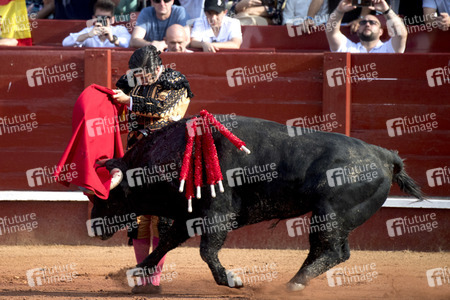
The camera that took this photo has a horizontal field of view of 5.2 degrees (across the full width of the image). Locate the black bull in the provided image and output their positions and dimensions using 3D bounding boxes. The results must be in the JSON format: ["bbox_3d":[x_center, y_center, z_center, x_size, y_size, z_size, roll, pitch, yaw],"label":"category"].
[{"bbox_3d":[0.209,0.348,33.150,2.200,1.160,0.660,0,6,5],"label":"black bull"}]

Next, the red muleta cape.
[{"bbox_3d":[-0.896,-0.057,33.300,0.460,0.770,0.360,2,6,17],"label":"red muleta cape"}]

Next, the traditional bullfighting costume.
[{"bbox_3d":[-0.474,0.198,33.600,0.480,1.500,0.400,3,7,23],"label":"traditional bullfighting costume"}]

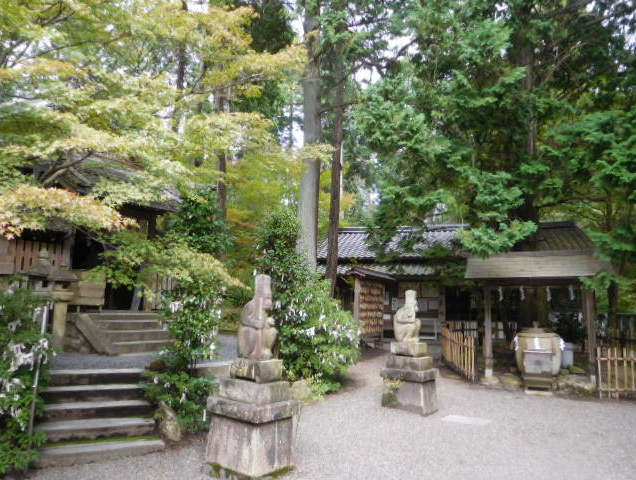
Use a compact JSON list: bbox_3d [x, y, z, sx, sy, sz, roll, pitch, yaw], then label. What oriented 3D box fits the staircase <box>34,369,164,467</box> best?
[{"bbox_3d":[-2.392,1.919,5.198,1.239,0.675,1.553,4,-9,-20],"label":"staircase"}]

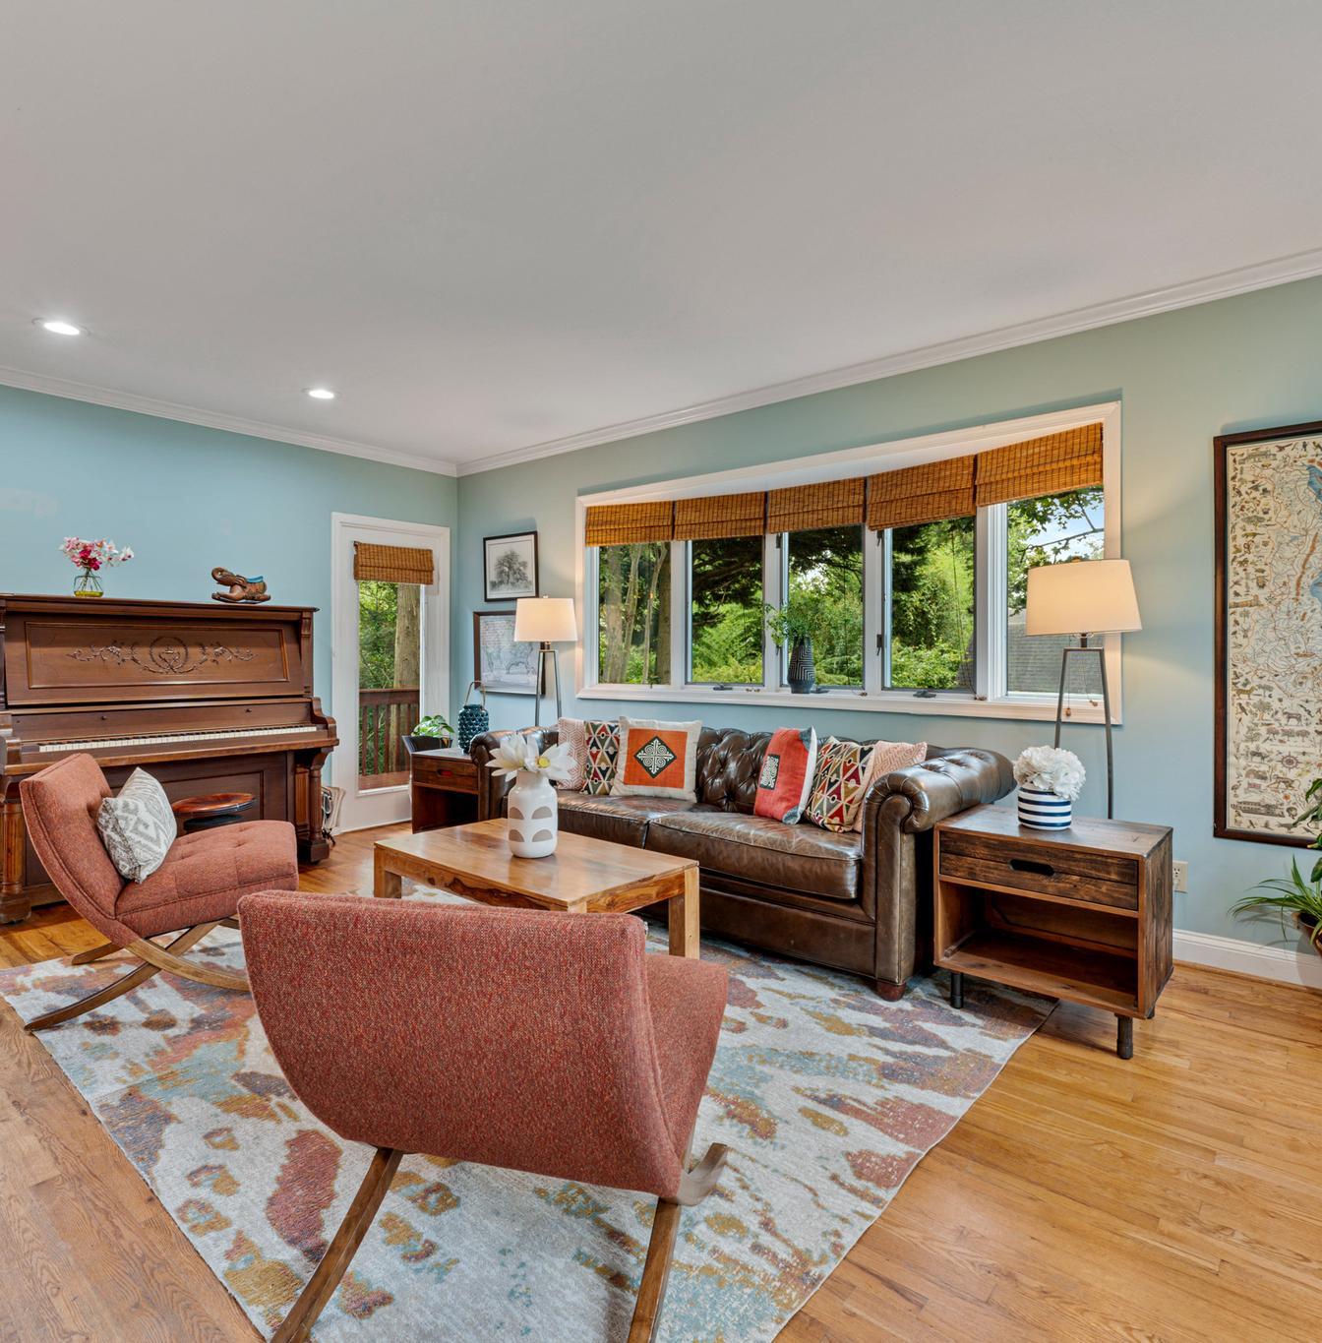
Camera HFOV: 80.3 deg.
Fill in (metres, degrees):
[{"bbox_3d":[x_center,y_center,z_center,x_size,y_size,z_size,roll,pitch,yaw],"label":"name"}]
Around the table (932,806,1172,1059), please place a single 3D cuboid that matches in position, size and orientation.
[{"bbox_3d":[1.271,0.804,2.545,0.587,0.597,0.464,1,1,39],"label":"table"}]

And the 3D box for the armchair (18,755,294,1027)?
[{"bbox_3d":[-1.738,0.709,2.834,0.785,0.780,0.630,-1,1,-25],"label":"armchair"}]

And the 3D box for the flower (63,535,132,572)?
[{"bbox_3d":[-2.753,-0.573,3.827,0.190,0.175,0.260,1,2,40],"label":"flower"}]

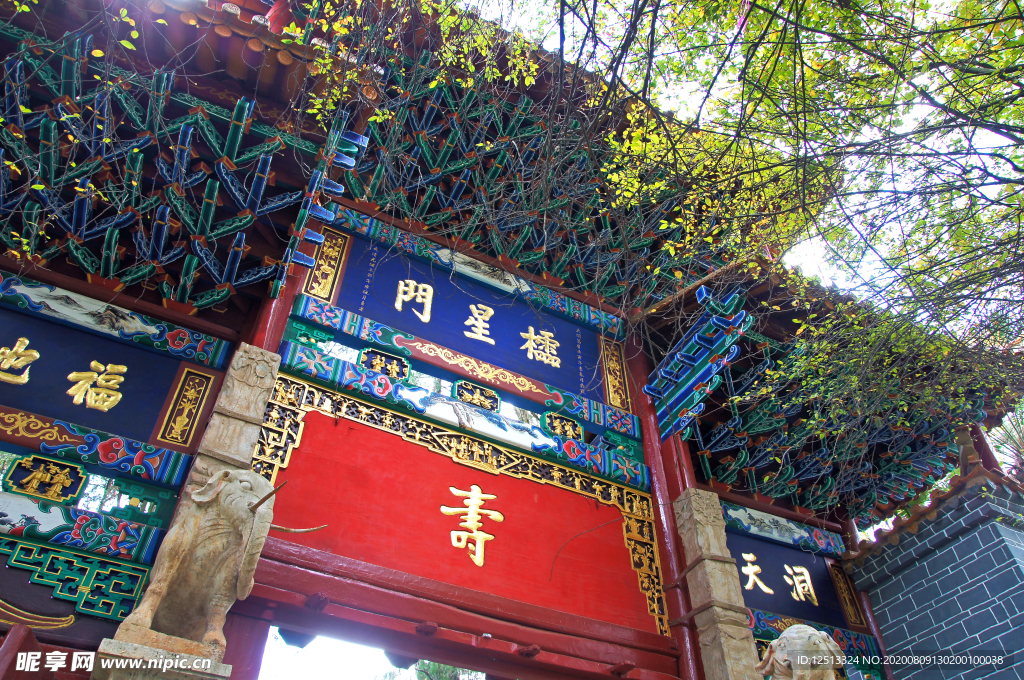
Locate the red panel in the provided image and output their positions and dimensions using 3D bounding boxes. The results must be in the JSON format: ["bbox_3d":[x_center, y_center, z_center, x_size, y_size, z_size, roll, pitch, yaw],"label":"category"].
[{"bbox_3d":[-0.246,1.244,5.059,3.165,1.107,0.061,21,-47,-19],"label":"red panel"}]

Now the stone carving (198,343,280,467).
[{"bbox_3d":[-1.607,0.407,4.238,0.287,0.779,0.205,21,-47,-19],"label":"stone carving"}]

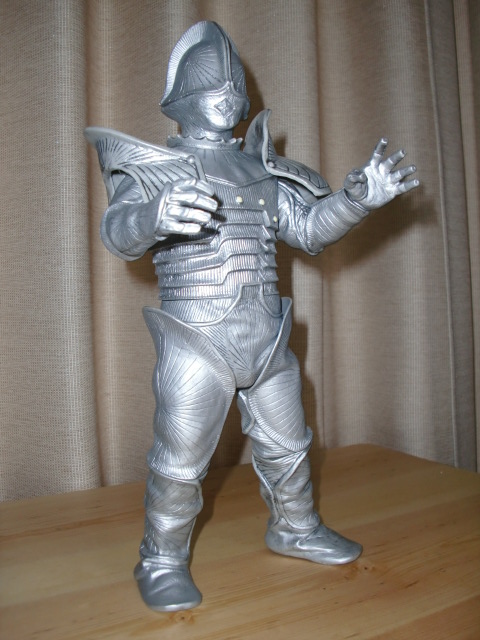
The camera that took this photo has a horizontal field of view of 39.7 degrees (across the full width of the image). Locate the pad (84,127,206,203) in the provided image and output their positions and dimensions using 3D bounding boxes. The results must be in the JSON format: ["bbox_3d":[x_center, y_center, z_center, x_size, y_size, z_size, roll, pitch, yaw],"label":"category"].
[{"bbox_3d":[-0.056,-0.077,0.345,0.048,0.046,0.057,-2,1,-35],"label":"pad"}]

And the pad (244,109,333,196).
[{"bbox_3d":[0.019,-0.098,0.401,0.051,0.059,0.052,-2,1,-35],"label":"pad"}]

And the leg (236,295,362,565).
[{"bbox_3d":[0.033,0.065,0.393,0.067,0.155,0.057,-1,1,42],"label":"leg"}]

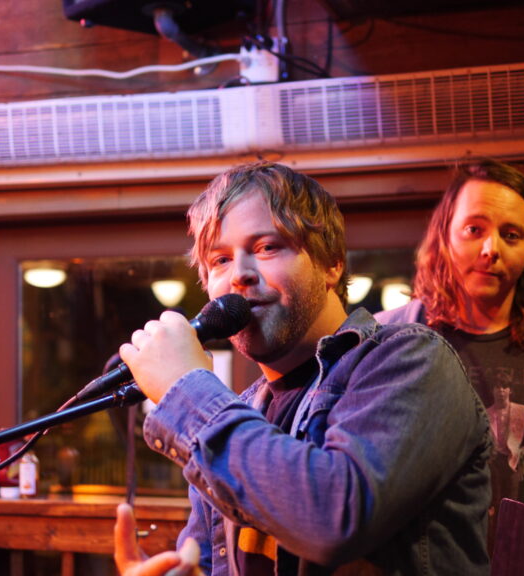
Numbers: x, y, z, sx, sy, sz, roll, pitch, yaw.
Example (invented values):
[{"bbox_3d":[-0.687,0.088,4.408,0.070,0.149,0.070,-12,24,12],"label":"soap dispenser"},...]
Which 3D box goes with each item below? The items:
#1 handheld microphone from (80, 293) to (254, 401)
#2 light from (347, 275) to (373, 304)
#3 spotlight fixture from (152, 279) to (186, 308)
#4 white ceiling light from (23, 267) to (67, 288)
[{"bbox_3d":[-0.113,0.073,1.280,0.232,0.050,0.050,-27,0,-8],"label":"handheld microphone"},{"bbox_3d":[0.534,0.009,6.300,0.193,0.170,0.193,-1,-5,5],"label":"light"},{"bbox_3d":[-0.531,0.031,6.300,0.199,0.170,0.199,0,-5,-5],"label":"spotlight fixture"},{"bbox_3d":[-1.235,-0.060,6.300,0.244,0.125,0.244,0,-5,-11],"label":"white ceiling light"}]

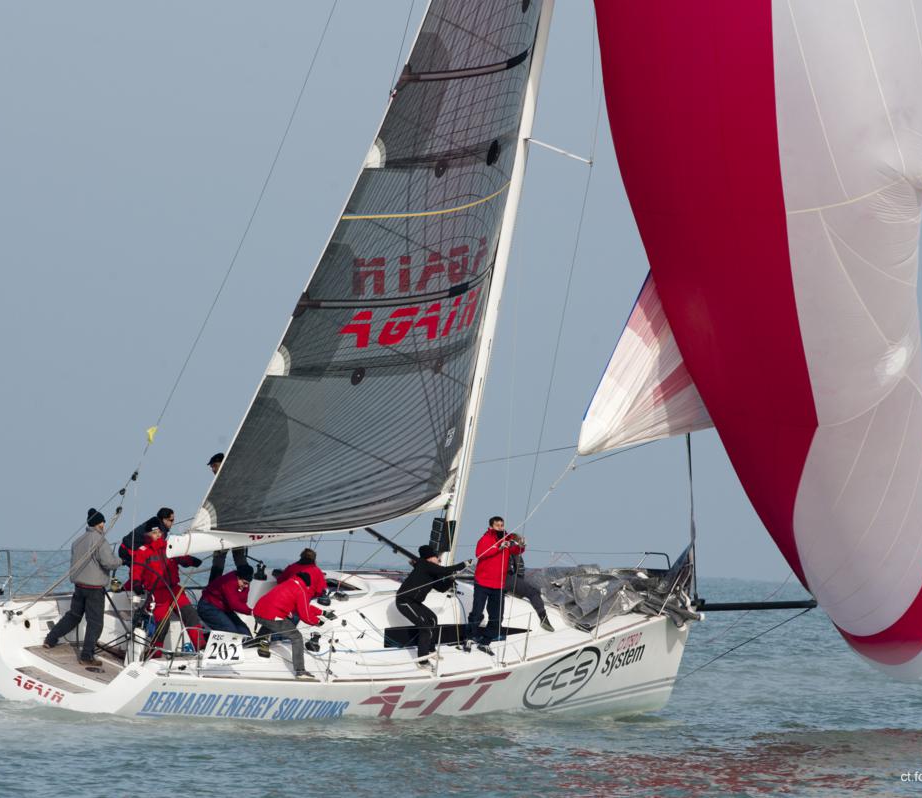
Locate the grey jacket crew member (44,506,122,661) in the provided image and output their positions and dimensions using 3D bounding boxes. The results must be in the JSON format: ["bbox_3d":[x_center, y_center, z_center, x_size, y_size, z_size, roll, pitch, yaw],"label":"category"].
[{"bbox_3d":[-4.530,2.250,119.900,0.850,1.860,0.600,3,-1,-28],"label":"grey jacket crew member"}]

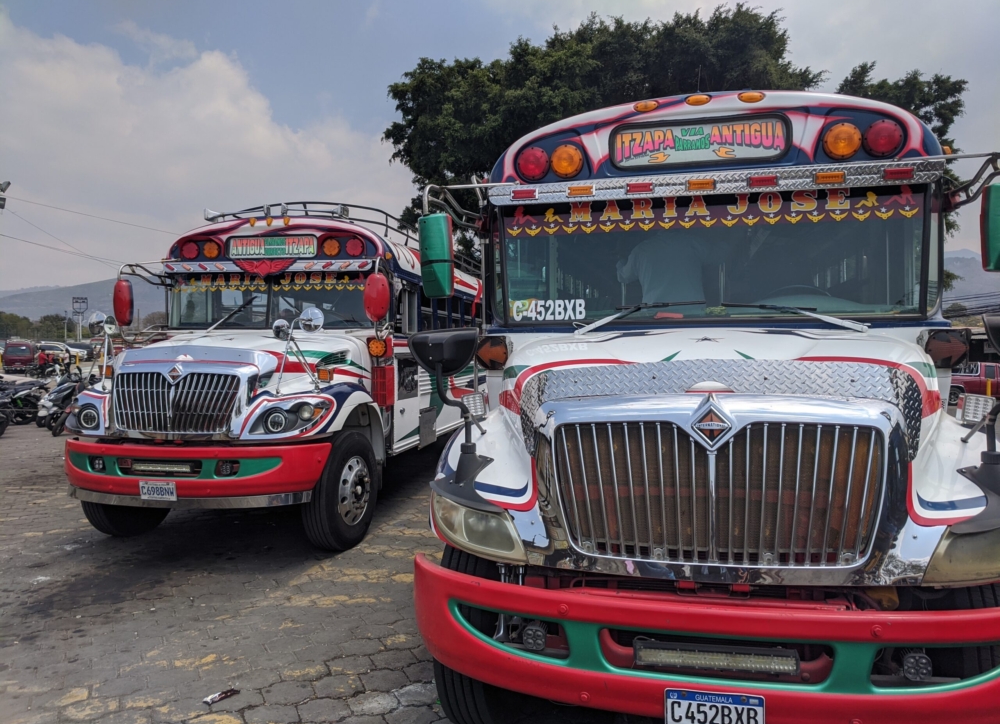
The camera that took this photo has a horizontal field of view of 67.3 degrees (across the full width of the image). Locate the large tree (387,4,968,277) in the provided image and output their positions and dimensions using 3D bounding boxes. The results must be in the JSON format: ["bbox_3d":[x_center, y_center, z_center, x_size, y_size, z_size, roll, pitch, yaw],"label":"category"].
[{"bbox_3d":[5.900,-5.322,25.000,19.000,13.200,15.000,0,1,0],"label":"large tree"}]

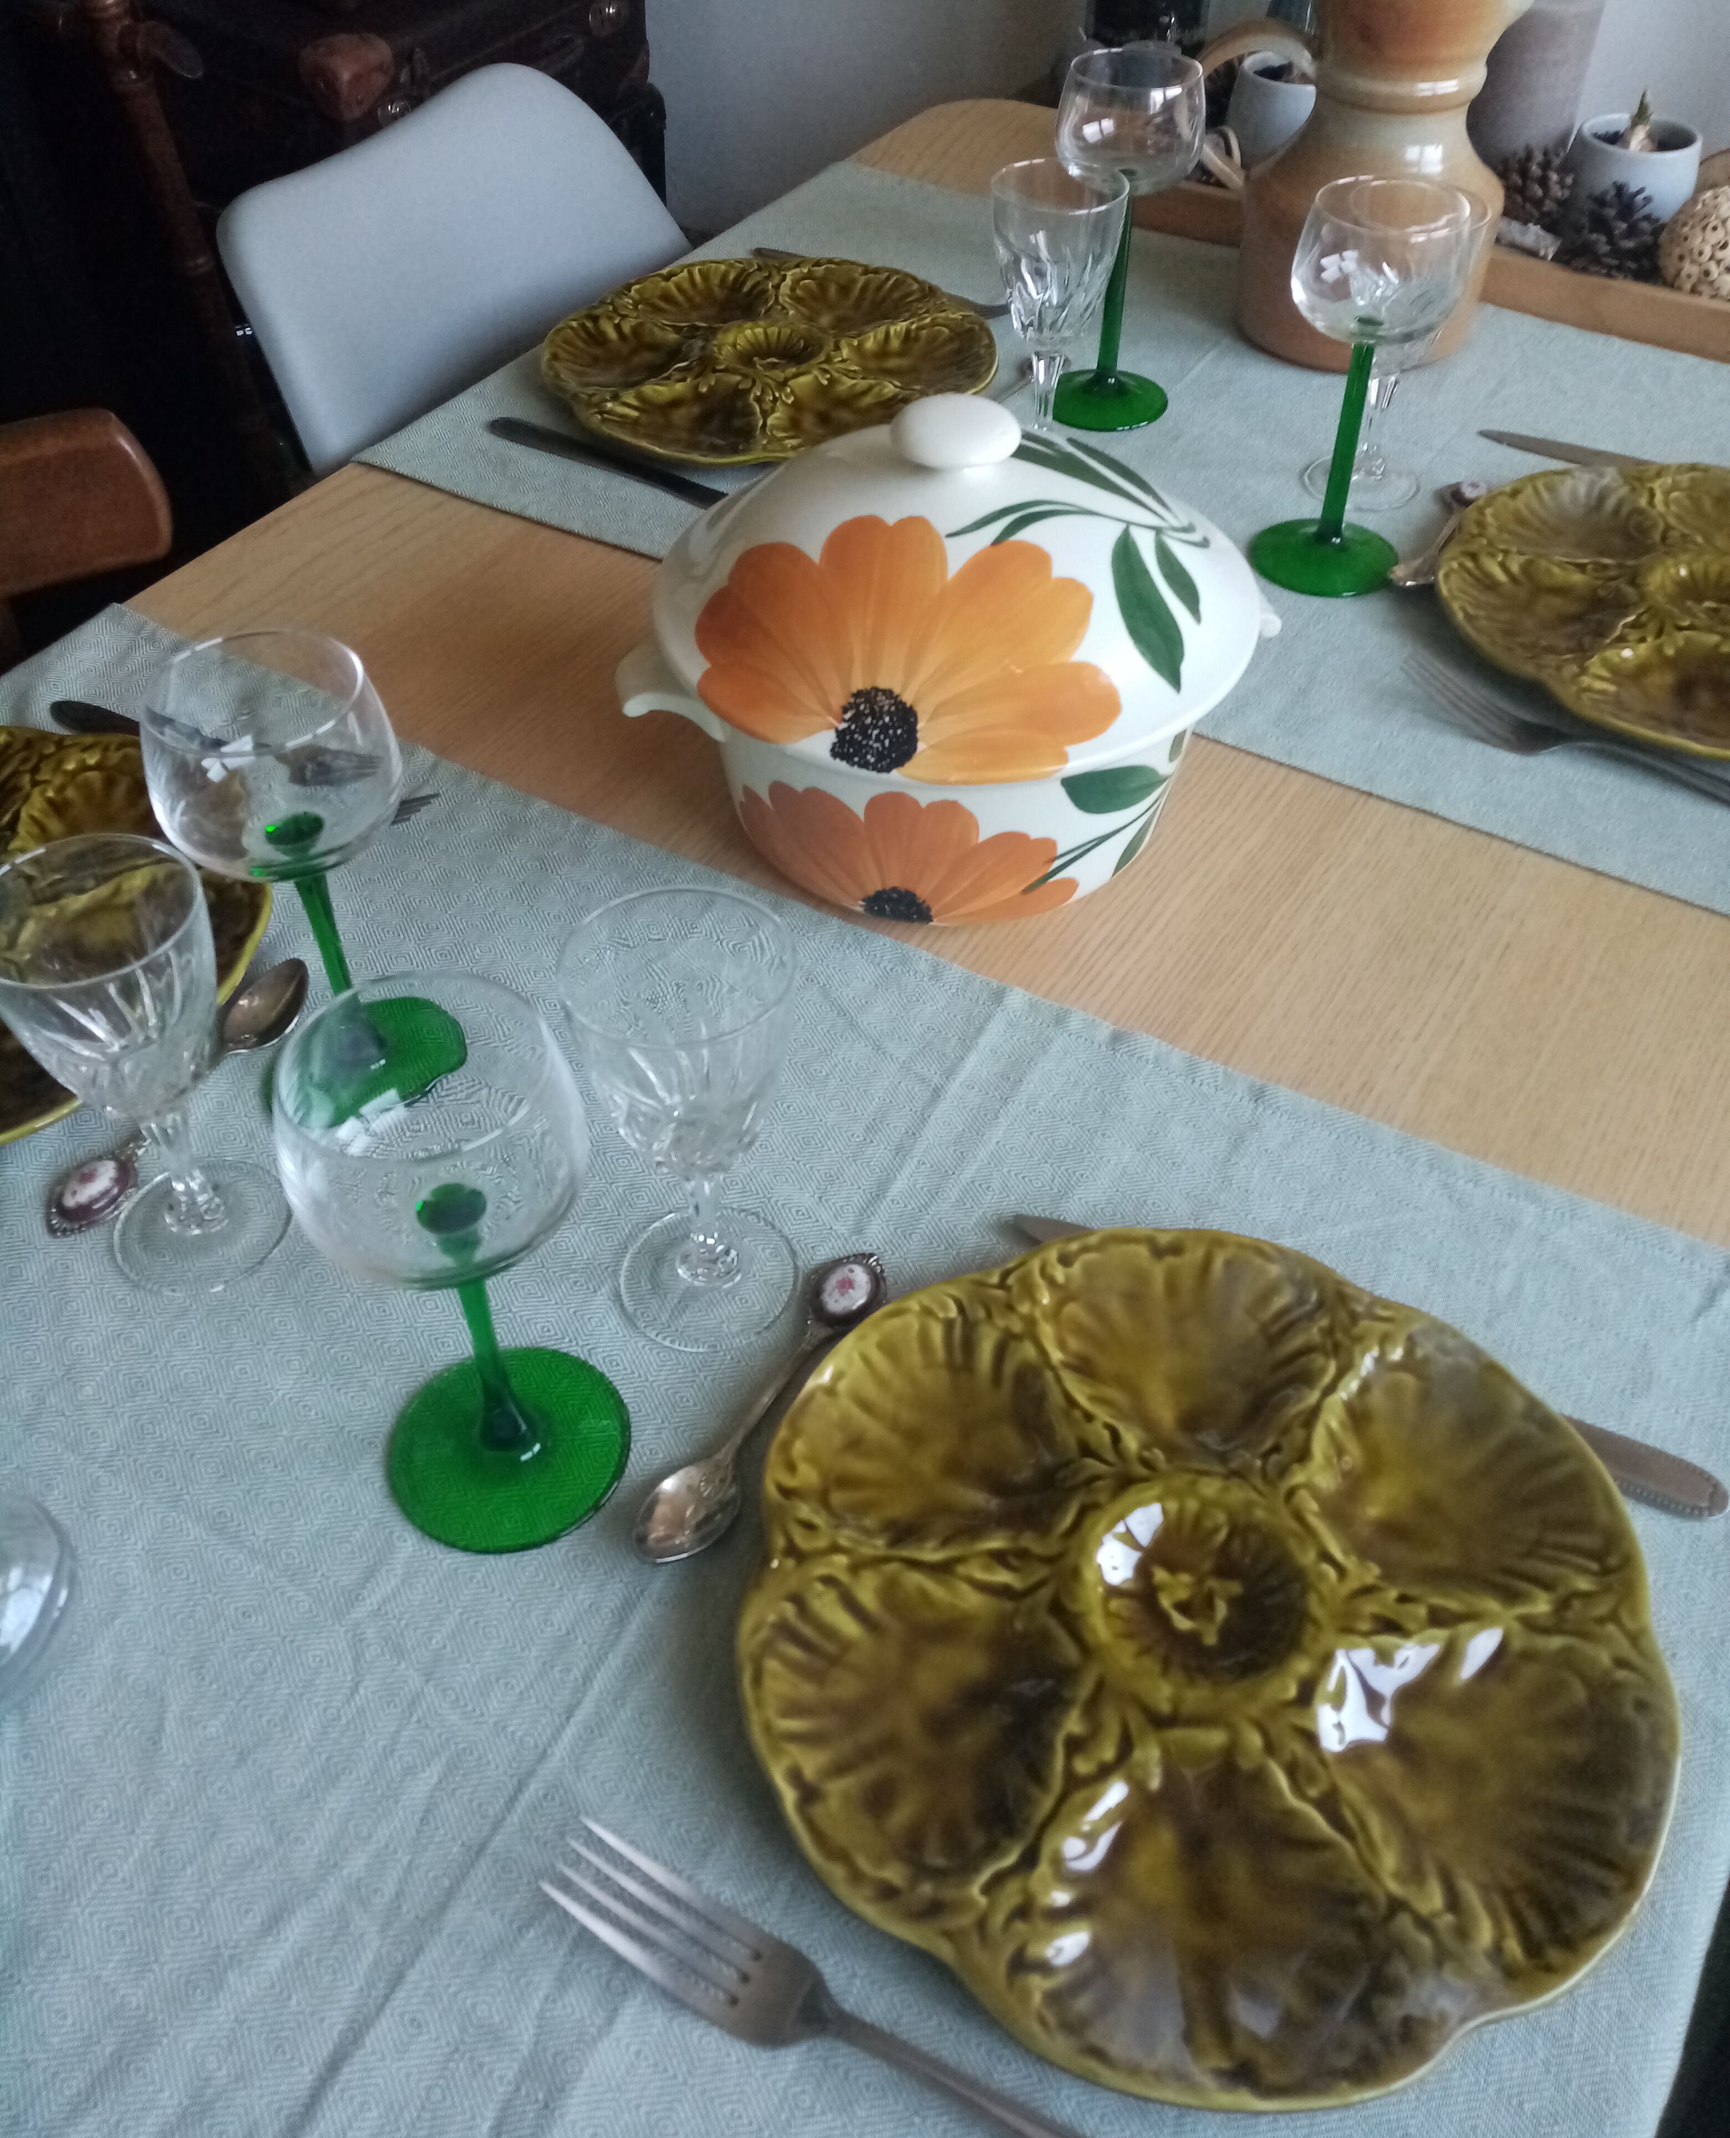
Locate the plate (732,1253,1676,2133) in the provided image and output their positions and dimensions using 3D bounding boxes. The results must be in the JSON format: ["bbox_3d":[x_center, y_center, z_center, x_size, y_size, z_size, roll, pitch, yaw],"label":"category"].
[{"bbox_3d":[0.090,0.148,0.478,0.250,0.029,0.249,0,47,0],"label":"plate"}]

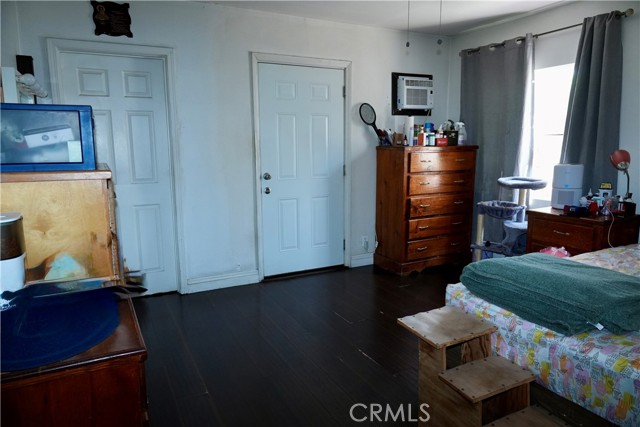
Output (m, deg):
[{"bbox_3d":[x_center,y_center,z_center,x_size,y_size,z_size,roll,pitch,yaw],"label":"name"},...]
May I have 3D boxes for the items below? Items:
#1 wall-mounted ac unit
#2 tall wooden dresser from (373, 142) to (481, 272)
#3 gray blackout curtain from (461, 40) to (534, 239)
[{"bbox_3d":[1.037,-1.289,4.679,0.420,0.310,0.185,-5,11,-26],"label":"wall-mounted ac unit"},{"bbox_3d":[1.143,-0.064,4.663,0.945,1.310,0.500,-5,11,-26],"label":"tall wooden dresser"},{"bbox_3d":[1.722,-0.625,4.358,0.120,2.135,0.900,-5,11,-26],"label":"gray blackout curtain"}]

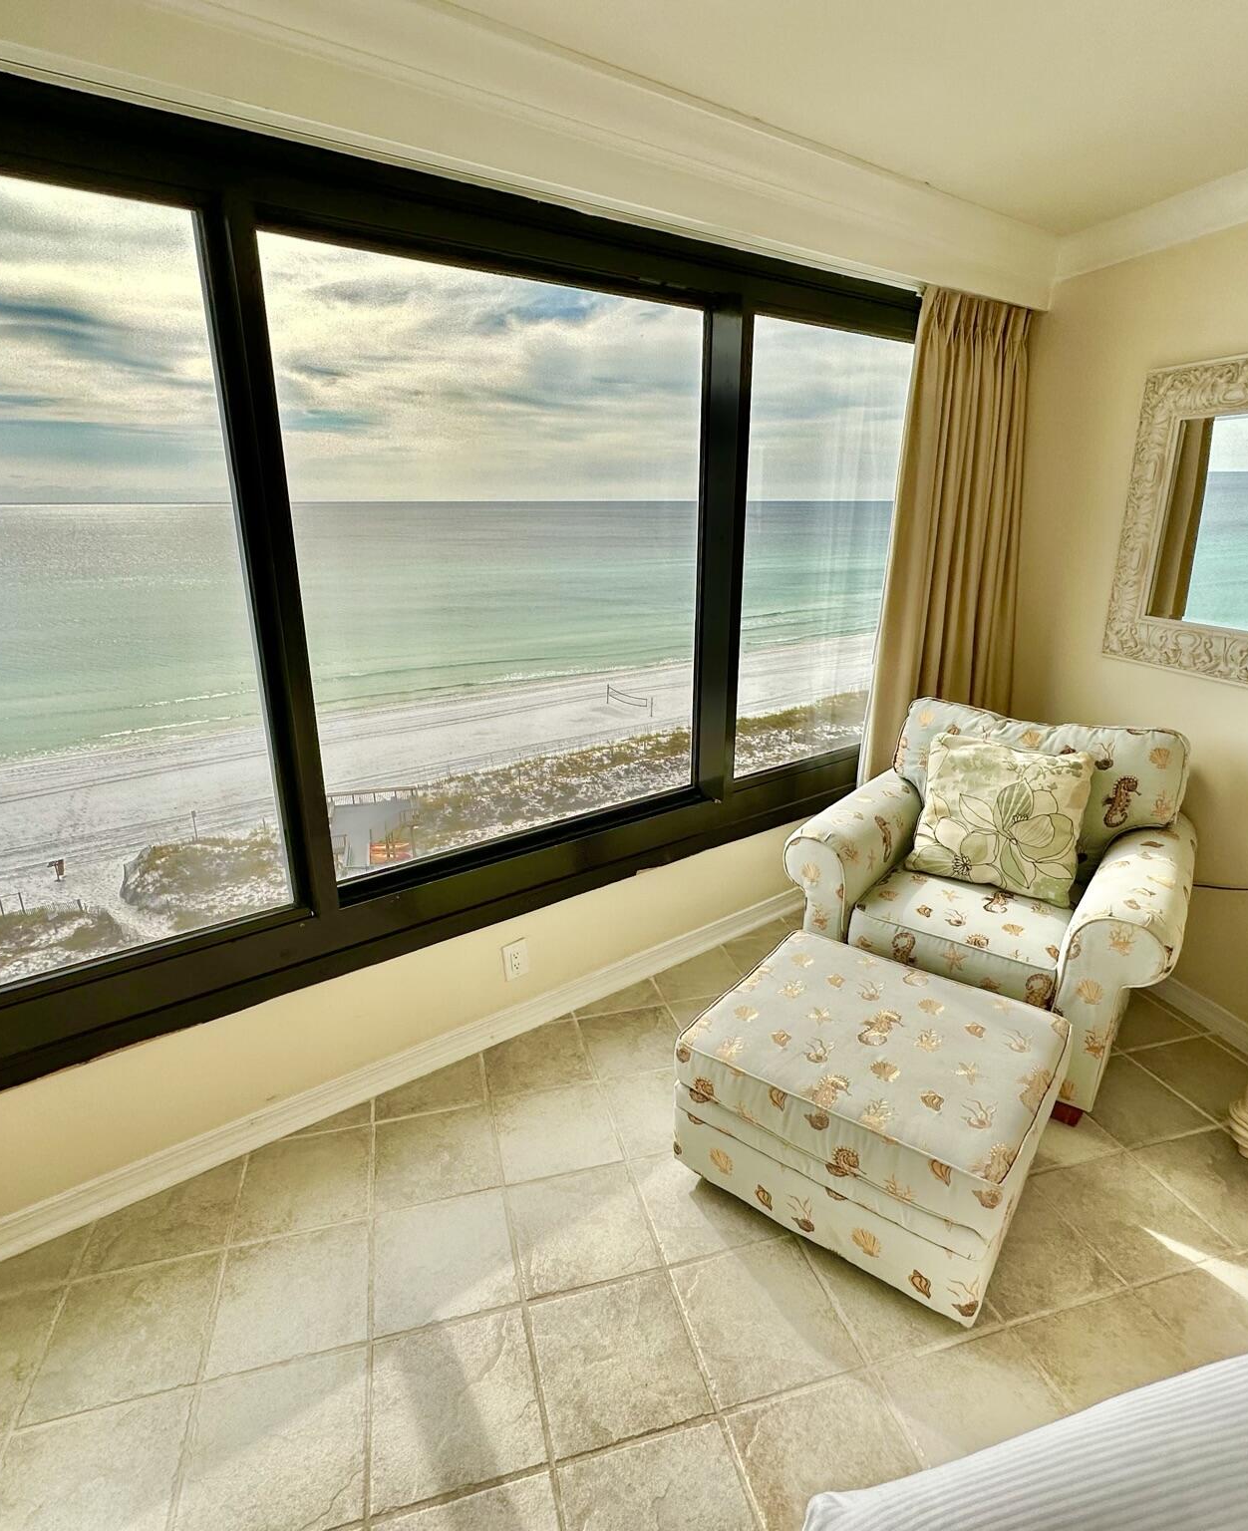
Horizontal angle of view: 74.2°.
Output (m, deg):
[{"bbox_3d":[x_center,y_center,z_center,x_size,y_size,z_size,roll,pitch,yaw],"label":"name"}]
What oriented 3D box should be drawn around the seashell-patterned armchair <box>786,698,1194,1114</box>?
[{"bbox_3d":[1.169,0.339,2.609,1.030,0.921,0.862,14,23,37],"label":"seashell-patterned armchair"}]

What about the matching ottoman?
[{"bbox_3d":[0.593,0.809,1.997,0.715,0.402,0.635,13,22,35],"label":"matching ottoman"}]

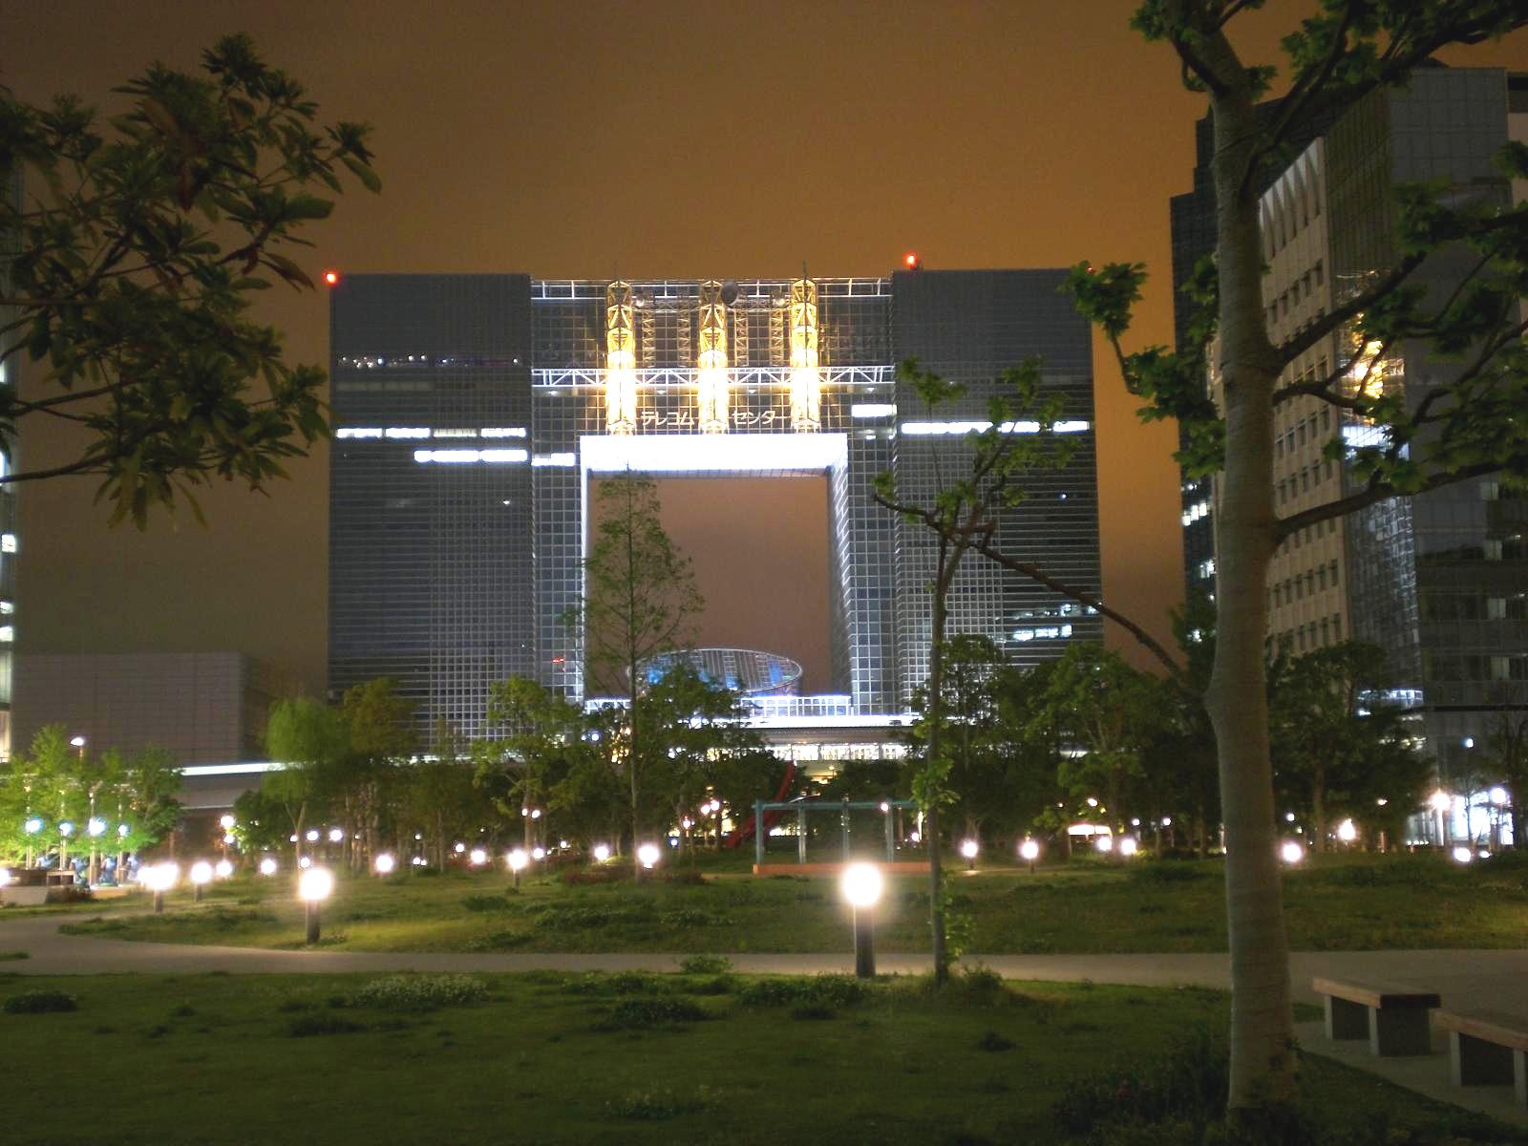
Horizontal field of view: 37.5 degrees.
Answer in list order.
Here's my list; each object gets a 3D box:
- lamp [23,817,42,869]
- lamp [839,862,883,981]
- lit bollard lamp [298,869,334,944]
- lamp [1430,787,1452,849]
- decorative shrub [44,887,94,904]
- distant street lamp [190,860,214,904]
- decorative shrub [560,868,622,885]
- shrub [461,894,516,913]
[{"bbox_3d":[-29.276,11.046,90.148,0.450,2.600,0.450,-1,-7,-2],"label":"lamp"},{"bbox_3d":[1.034,3.712,23.764,0.300,1.130,0.300,-1,-7,-2],"label":"lamp"},{"bbox_3d":[-6.838,5.128,34.363,0.300,1.100,0.300,-1,-7,-2],"label":"lit bollard lamp"},{"bbox_3d":[36.656,13.273,122.188,0.500,3.300,0.500,-1,-7,-2],"label":"lamp"},{"bbox_3d":[-18.856,8.782,61.324,1.360,0.460,1.000,-1,-7,-2],"label":"decorative shrub"},{"bbox_3d":[-15.543,8.554,62.062,0.310,1.080,0.310,-1,-7,-2],"label":"distant street lamp"},{"bbox_3d":[-5.418,9.503,70.416,1.950,0.500,1.300,-1,-7,-2],"label":"decorative shrub"},{"bbox_3d":[-5.757,6.933,47.290,1.150,0.380,0.900,-1,-7,-2],"label":"shrub"}]

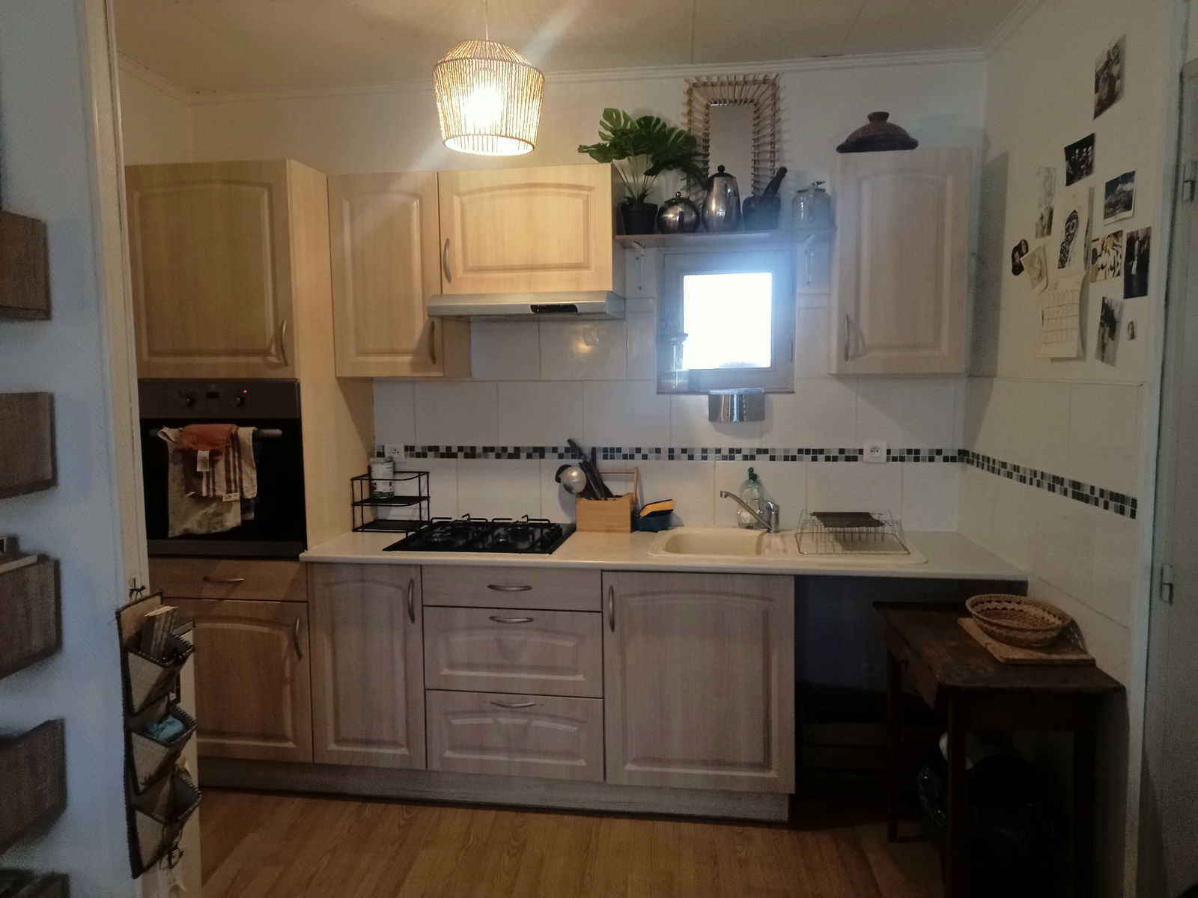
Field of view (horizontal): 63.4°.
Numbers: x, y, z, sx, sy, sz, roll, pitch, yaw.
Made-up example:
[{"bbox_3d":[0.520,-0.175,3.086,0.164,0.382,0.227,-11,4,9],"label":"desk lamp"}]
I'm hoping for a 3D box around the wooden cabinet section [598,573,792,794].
[{"bbox_3d":[0.357,0.706,3.317,0.600,0.691,0.580,0,5,10],"label":"wooden cabinet section"}]

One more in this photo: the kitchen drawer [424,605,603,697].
[{"bbox_3d":[-0.244,0.638,3.375,0.595,0.282,0.510,0,5,9],"label":"kitchen drawer"}]

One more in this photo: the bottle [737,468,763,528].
[{"bbox_3d":[0.549,0.177,3.499,0.097,0.225,0.065,0,5,10],"label":"bottle"}]

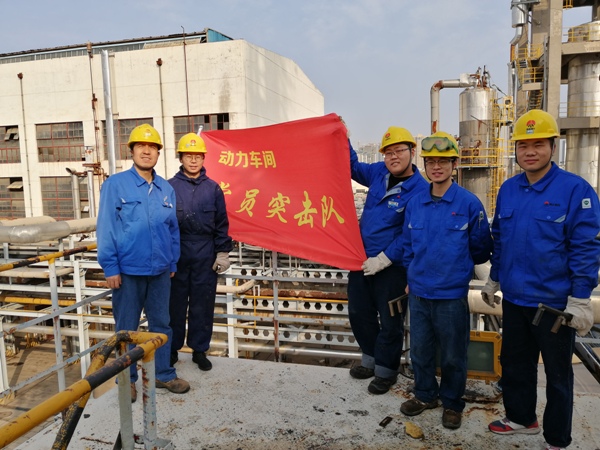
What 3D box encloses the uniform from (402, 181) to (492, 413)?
[{"bbox_3d":[0.889,0.420,2.820,0.480,1.362,0.290,3,7,34],"label":"uniform"}]

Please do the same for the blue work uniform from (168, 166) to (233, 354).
[{"bbox_3d":[-0.850,0.302,3.700,0.540,1.502,0.290,-3,6,-14],"label":"blue work uniform"}]

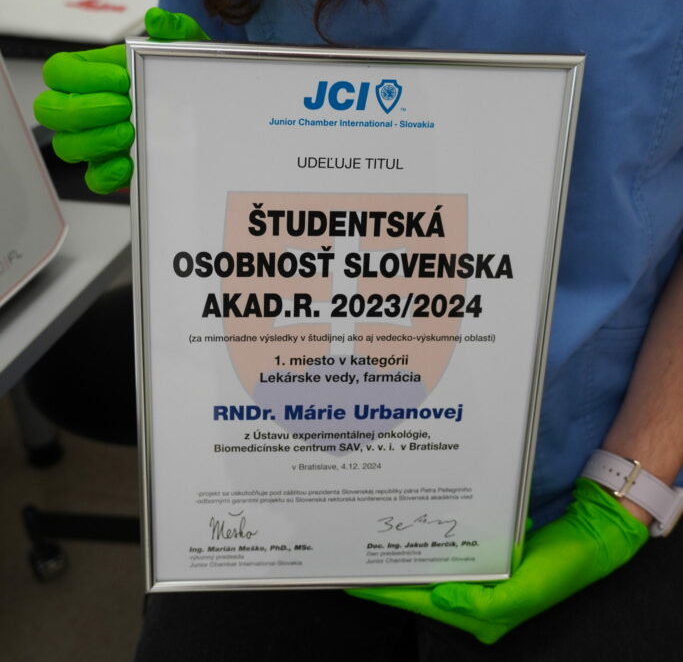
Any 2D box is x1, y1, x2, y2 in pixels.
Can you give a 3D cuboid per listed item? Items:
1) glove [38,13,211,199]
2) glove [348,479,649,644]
[{"bbox_3d":[-0.091,-0.118,0.574,0.074,0.096,0.155,15,17,29],"label":"glove"},{"bbox_3d":[0.095,0.139,0.666,0.187,0.082,0.088,-13,24,-7],"label":"glove"}]

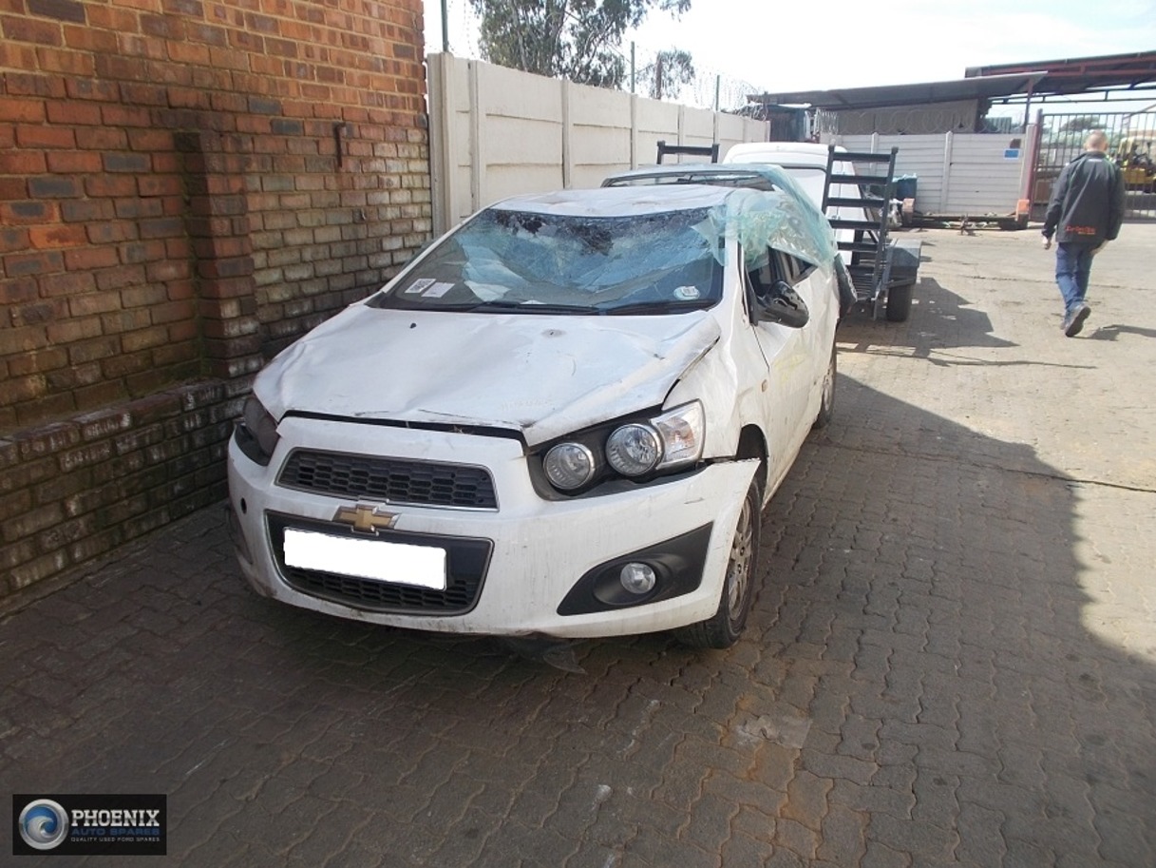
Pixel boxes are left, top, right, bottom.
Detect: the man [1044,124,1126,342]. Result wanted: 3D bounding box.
[{"bbox_3d":[4.571,-1.817,7.896,0.620,1.770,0.560,8,19,25],"label":"man"}]

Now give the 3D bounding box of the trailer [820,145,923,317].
[{"bbox_3d":[2.364,-2.066,9.005,2.250,1.620,4.900,6,18,20],"label":"trailer"}]

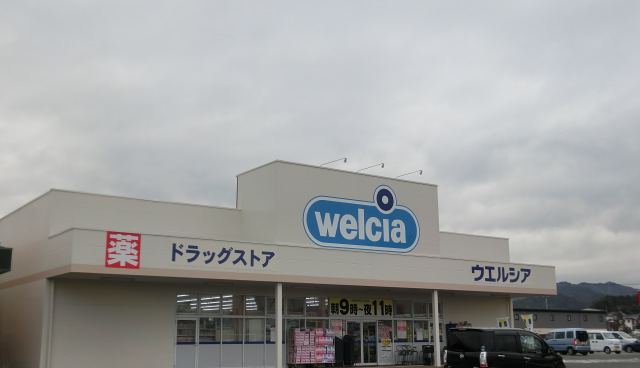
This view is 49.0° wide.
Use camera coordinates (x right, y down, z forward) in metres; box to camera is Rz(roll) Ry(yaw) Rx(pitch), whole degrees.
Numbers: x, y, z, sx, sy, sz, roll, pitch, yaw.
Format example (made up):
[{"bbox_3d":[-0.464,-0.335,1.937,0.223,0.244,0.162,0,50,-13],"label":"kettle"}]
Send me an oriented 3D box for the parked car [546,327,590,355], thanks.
[{"bbox_3d":[18.188,11.621,51.994,1.475,1.880,3.395,6,-13,-26],"label":"parked car"}]

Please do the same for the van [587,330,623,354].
[{"bbox_3d":[21.797,12.253,54.786,1.475,1.800,3.395,7,-14,-29],"label":"van"}]

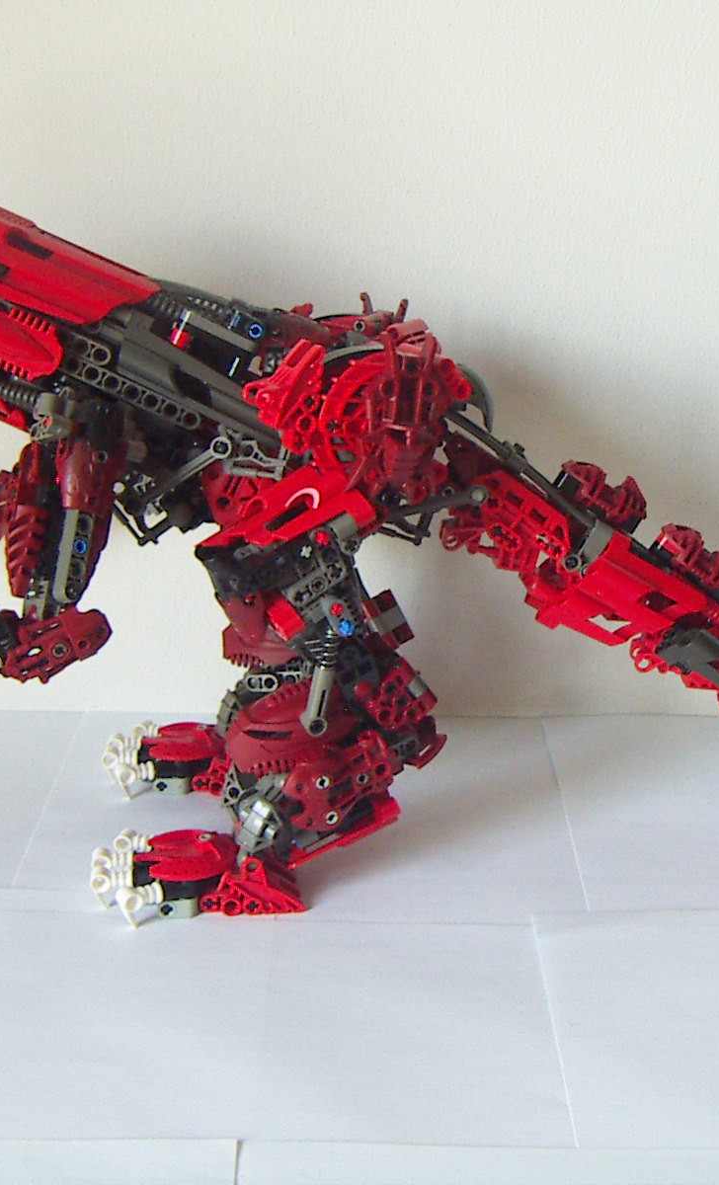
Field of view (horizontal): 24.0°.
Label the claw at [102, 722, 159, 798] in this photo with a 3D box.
[{"bbox_3d":[-0.096,0.072,0.727,0.023,0.016,0.054,0,18,-2],"label":"claw"}]

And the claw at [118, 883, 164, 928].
[{"bbox_3d":[-0.078,0.112,0.604,0.017,0.016,0.009,-8,20,-24],"label":"claw"}]

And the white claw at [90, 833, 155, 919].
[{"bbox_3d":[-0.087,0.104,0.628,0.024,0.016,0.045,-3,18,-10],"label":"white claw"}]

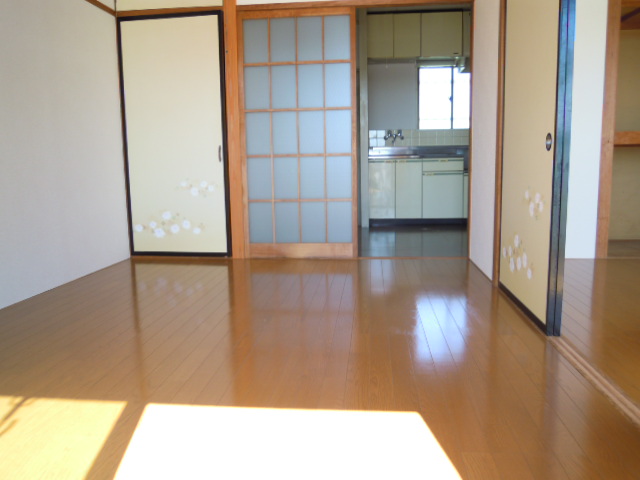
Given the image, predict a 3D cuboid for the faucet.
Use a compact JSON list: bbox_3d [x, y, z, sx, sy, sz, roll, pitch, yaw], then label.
[{"bbox_3d":[0.916,-1.272,6.370,0.242,0.199,0.200,0,7,6],"label":"faucet"}]

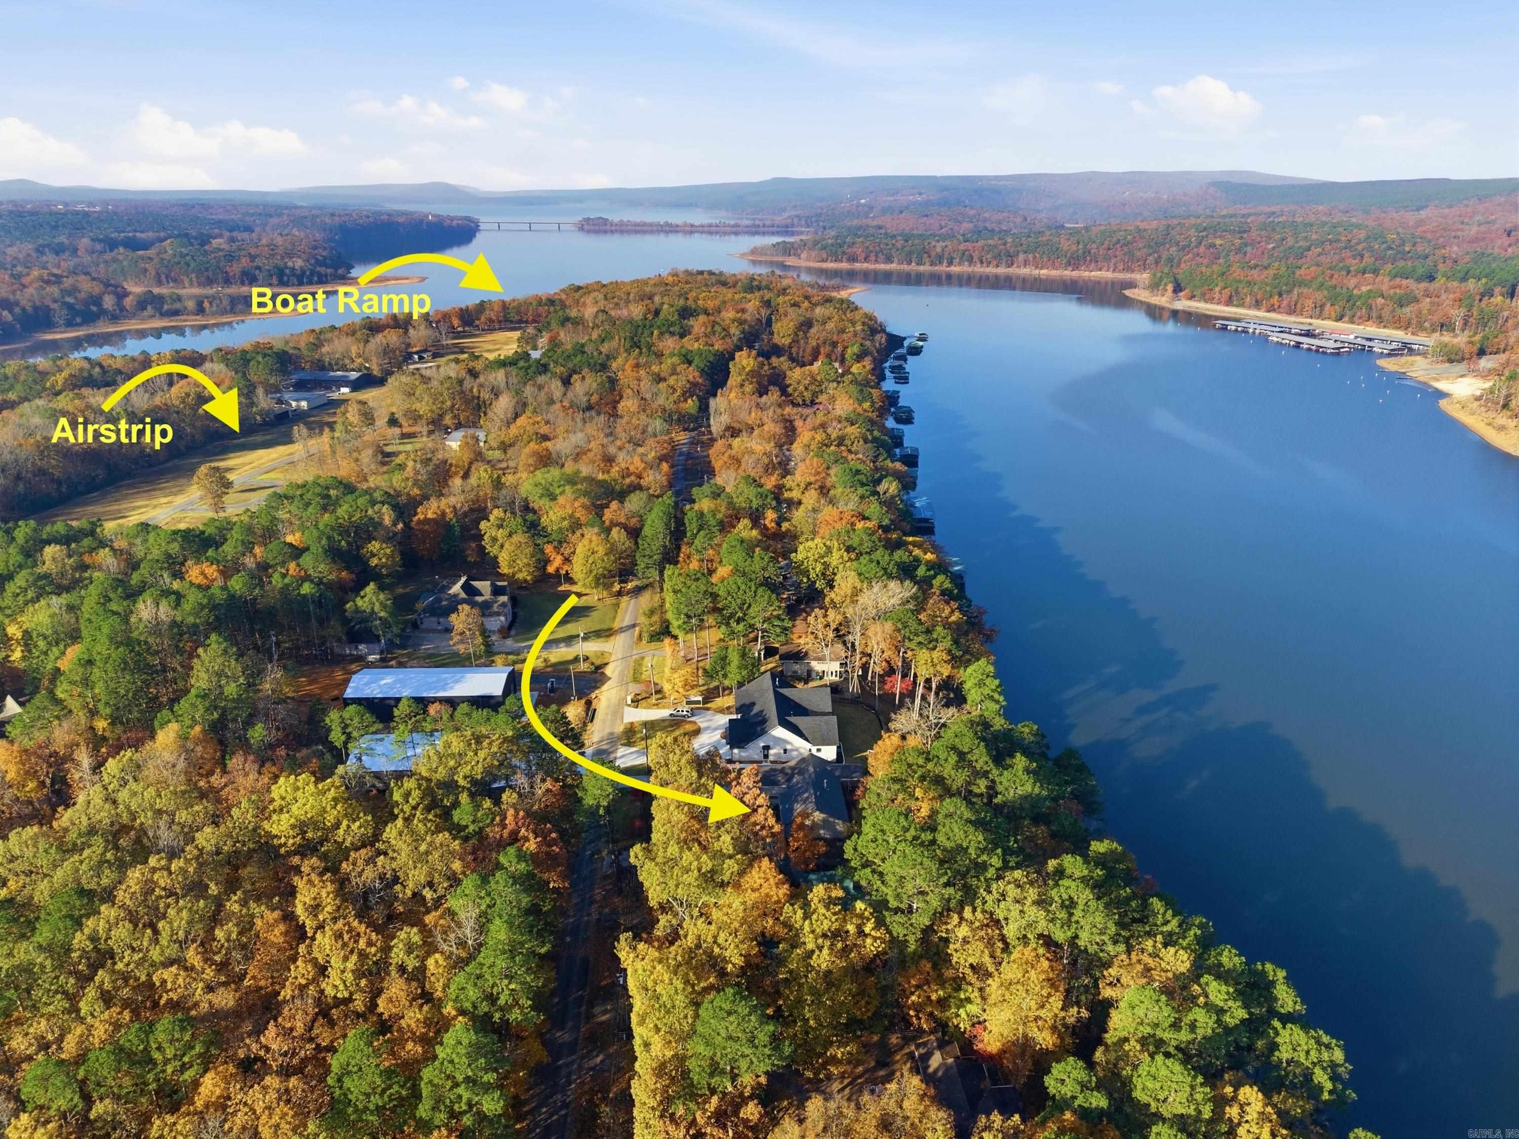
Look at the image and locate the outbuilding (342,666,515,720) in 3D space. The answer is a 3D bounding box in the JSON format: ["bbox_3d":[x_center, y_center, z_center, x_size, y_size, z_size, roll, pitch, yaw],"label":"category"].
[{"bbox_3d":[-65.890,24.530,212.380,30.770,7.270,12.870,-1,20,-2],"label":"outbuilding"}]

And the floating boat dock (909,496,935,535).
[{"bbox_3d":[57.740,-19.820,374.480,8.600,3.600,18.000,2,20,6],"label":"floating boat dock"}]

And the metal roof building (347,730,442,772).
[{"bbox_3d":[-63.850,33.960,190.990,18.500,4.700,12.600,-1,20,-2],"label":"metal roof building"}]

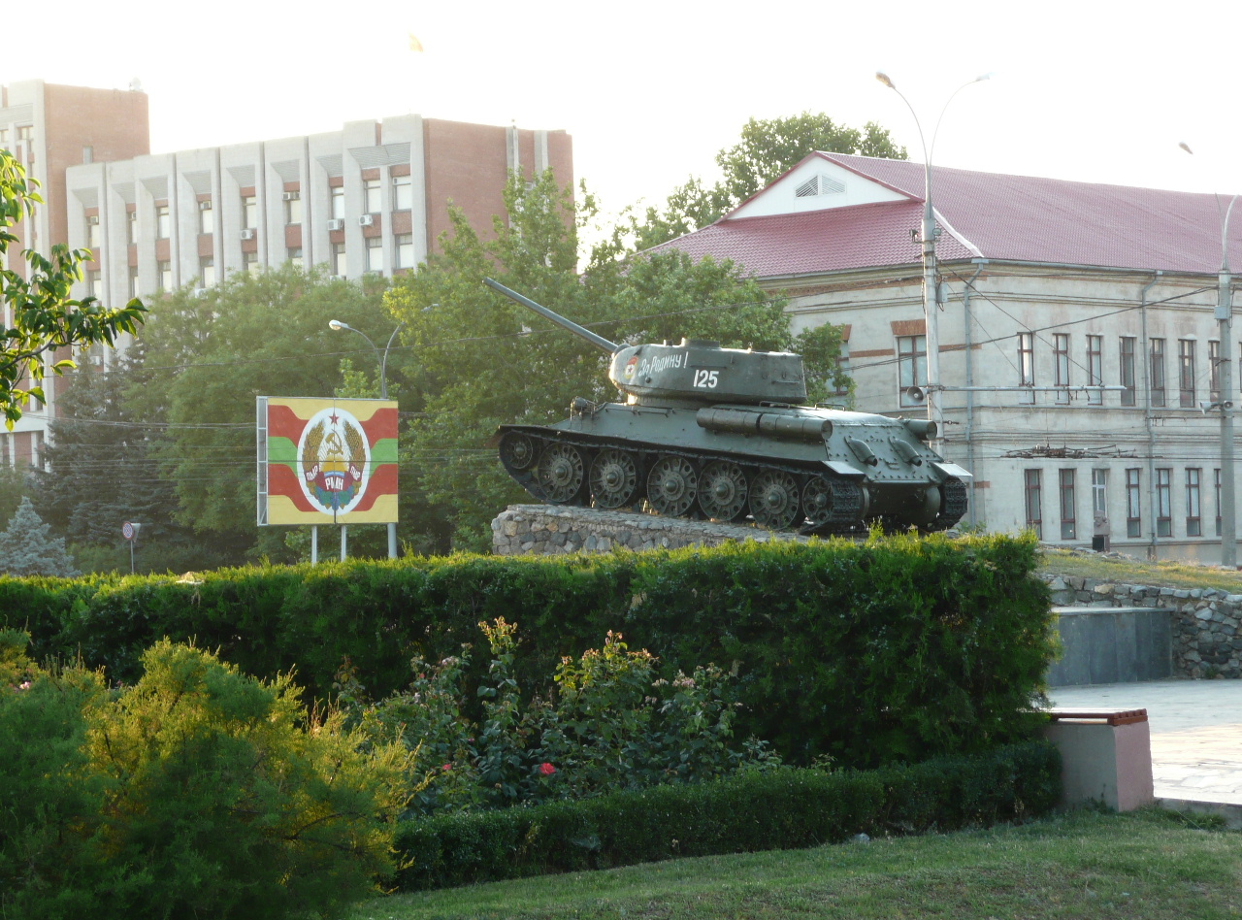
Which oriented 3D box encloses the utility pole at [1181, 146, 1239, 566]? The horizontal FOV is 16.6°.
[{"bbox_3d":[19.451,-2.956,137.171,2.950,14.450,0.600,-2,-1,0],"label":"utility pole"}]

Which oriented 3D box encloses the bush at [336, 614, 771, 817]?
[{"bbox_3d":[-0.292,1.414,21.814,1.000,1.180,2.450,-3,-2,42],"label":"bush"}]

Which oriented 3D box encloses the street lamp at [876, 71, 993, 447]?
[{"bbox_3d":[8.610,-3.180,115.171,3.100,14.491,0.600,-2,-1,0],"label":"street lamp"}]

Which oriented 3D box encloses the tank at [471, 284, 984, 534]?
[{"bbox_3d":[0.880,-0.753,60.046,8.080,3.000,3.000,8,4,41],"label":"tank"}]

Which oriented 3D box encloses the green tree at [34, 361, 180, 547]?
[{"bbox_3d":[-19.008,1.125,158.112,5.200,9.520,5.200,-2,-1,0],"label":"green tree"}]

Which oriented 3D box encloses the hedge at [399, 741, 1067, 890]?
[{"bbox_3d":[0.463,1.774,21.471,0.450,0.400,4.985,-3,-2,42],"label":"hedge"}]

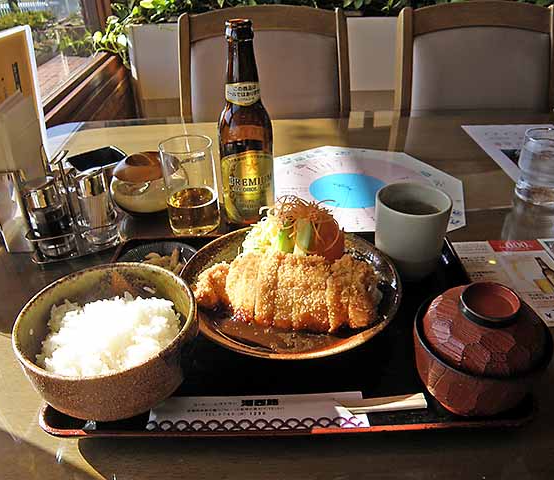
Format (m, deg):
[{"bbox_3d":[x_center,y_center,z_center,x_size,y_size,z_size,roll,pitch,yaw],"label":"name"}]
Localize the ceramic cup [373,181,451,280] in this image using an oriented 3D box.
[{"bbox_3d":[0.138,-0.008,0.499,0.072,0.076,0.072,-1,32,1],"label":"ceramic cup"}]

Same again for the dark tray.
[{"bbox_3d":[0.008,0.066,0.450,0.362,0.018,0.257,-1,32,0],"label":"dark tray"}]

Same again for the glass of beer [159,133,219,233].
[{"bbox_3d":[-0.105,-0.066,0.583,0.064,0.104,0.064,-1,32,0],"label":"glass of beer"}]

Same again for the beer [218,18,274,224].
[{"bbox_3d":[-0.037,-0.135,0.569,0.064,0.234,0.064,-3,32,-3],"label":"beer"}]

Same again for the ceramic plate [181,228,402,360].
[{"bbox_3d":[0.011,0.048,0.455,0.205,0.033,0.205,-1,32,1],"label":"ceramic plate"}]

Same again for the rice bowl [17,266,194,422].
[{"bbox_3d":[-0.129,0.080,0.384,0.132,0.059,0.132,-1,32,1],"label":"rice bowl"}]

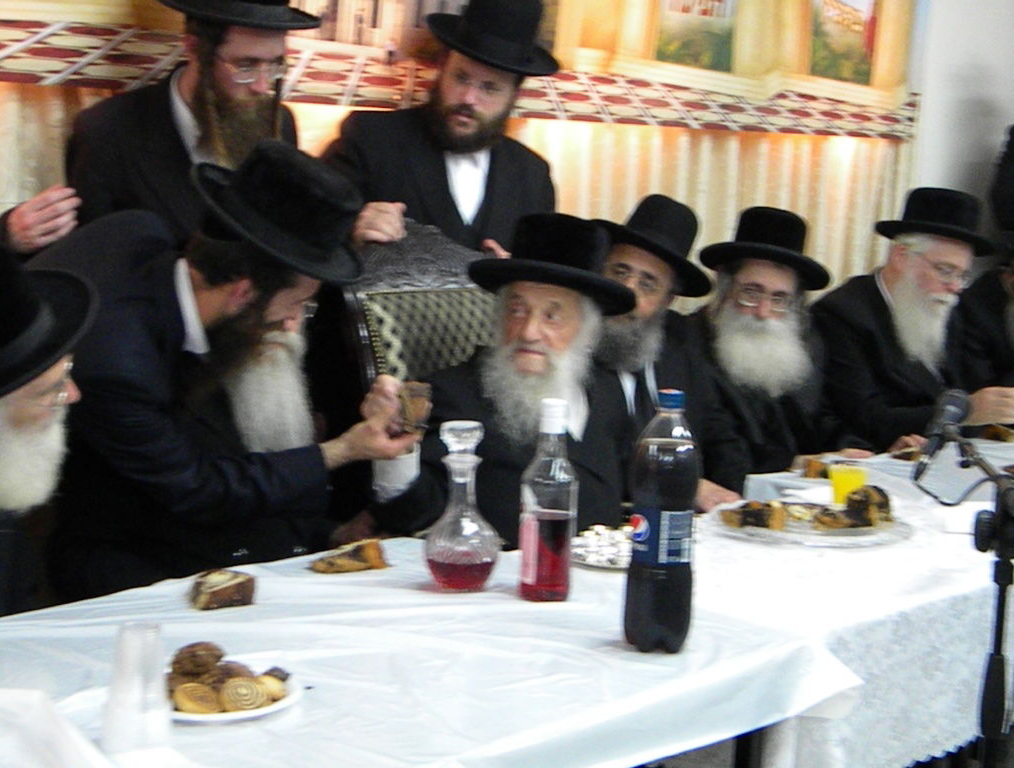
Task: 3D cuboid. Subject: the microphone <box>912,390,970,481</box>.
[{"bbox_3d":[0.734,0.085,2.822,0.053,0.053,0.200,23,58,16],"label":"microphone"}]

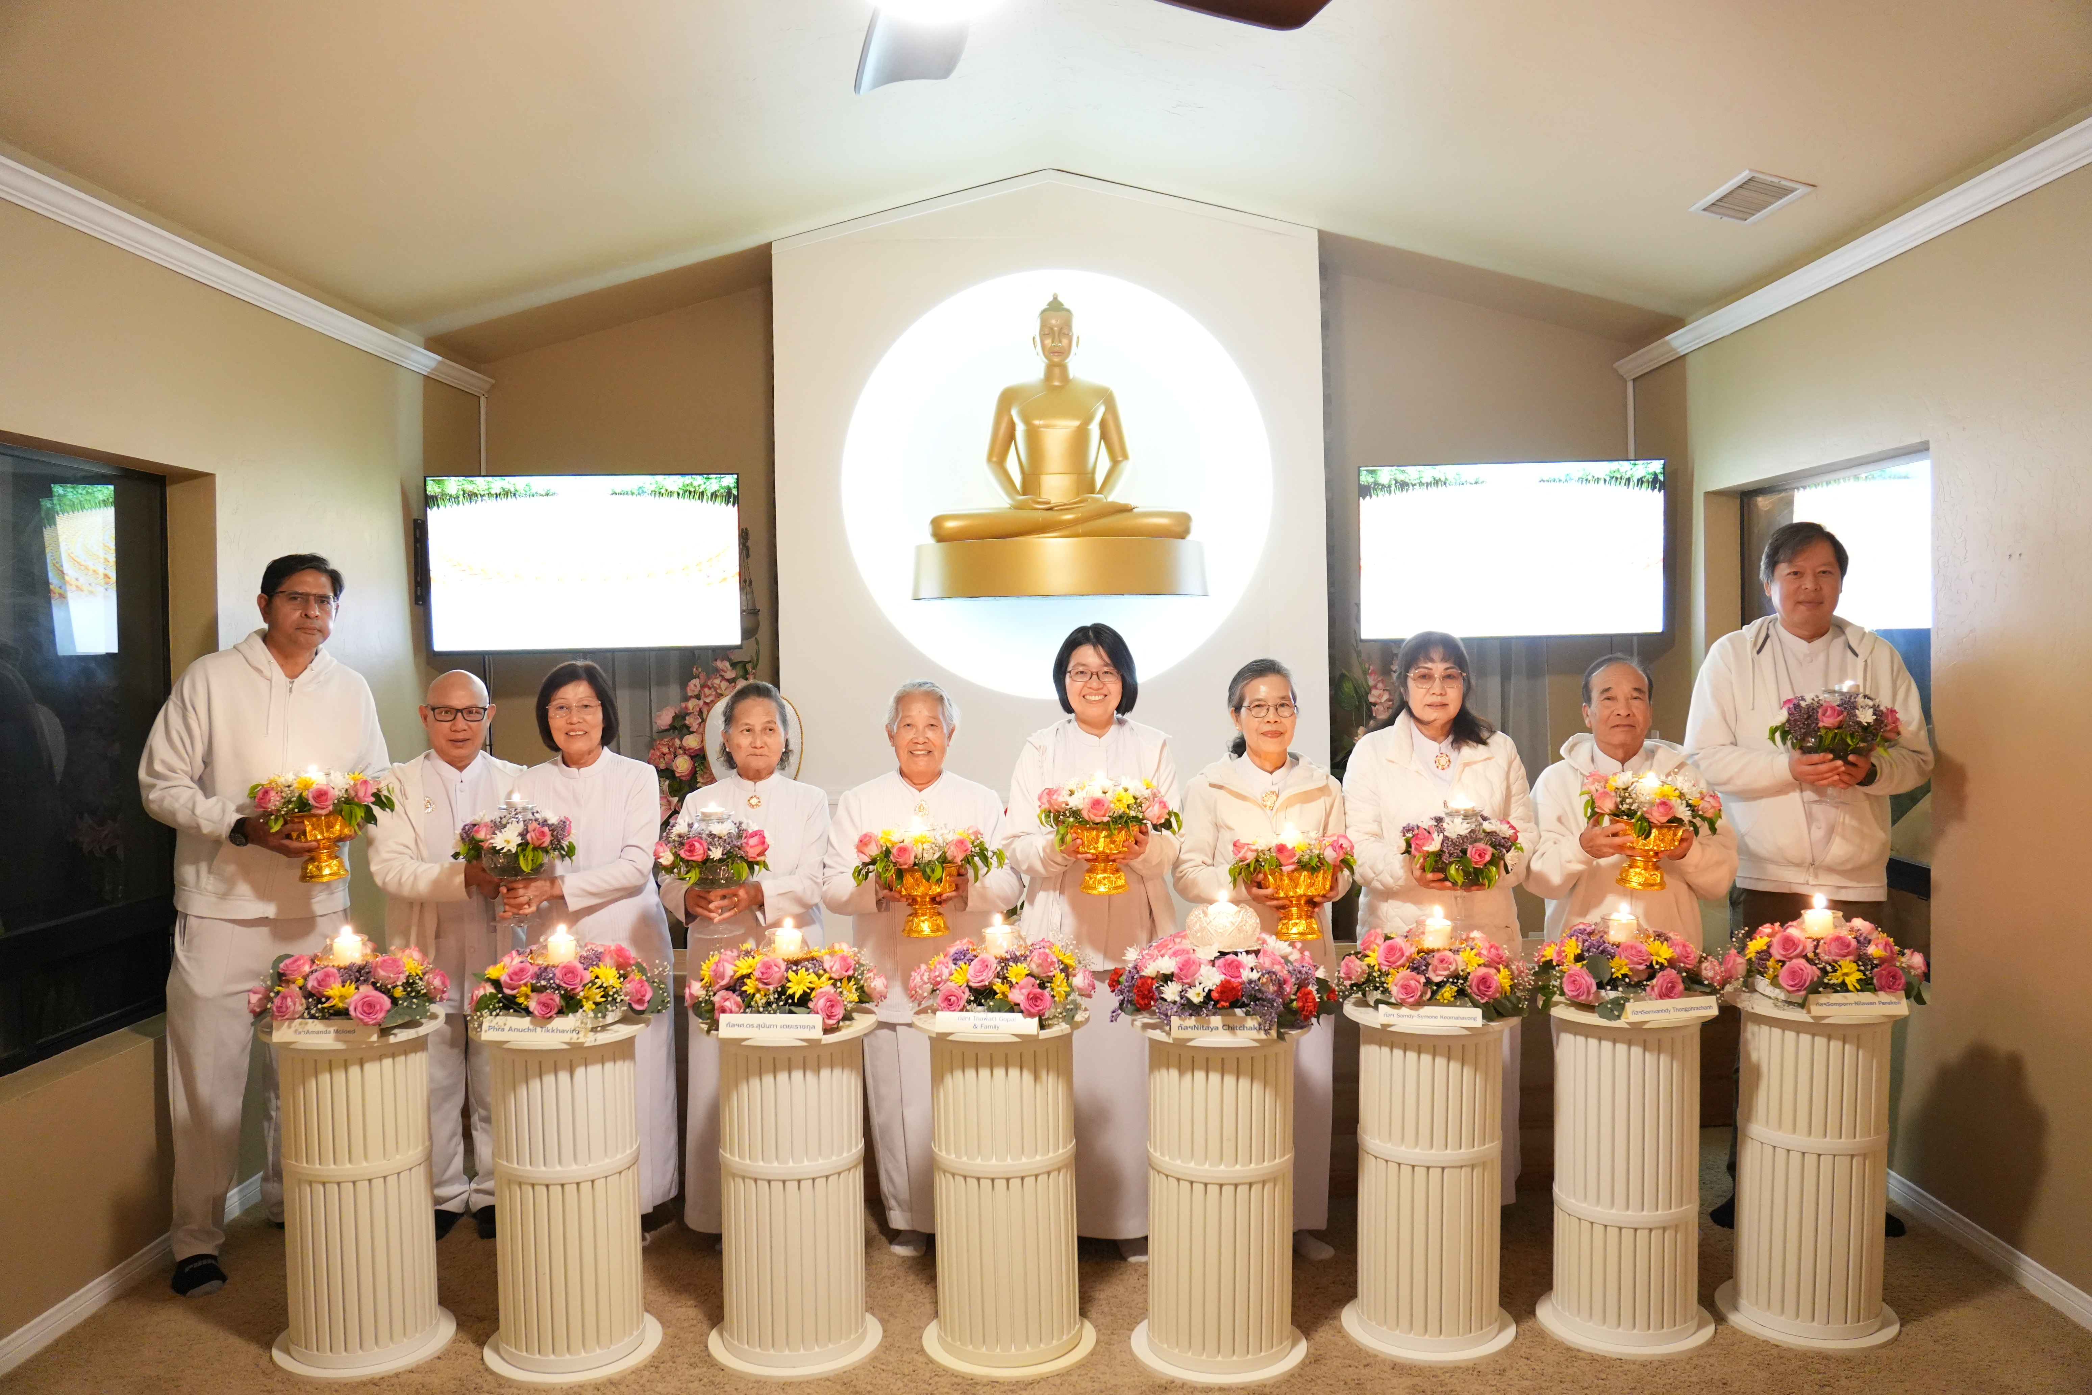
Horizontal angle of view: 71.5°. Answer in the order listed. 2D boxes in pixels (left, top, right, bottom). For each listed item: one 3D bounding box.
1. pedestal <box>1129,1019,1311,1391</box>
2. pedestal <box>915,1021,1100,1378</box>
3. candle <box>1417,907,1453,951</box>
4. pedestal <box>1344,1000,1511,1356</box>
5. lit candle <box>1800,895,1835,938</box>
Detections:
[{"bbox_3d":[0.379,1.058,3.195,0.382,0.726,0.382,-1,3,2],"label":"pedestal"},{"bbox_3d":[-0.087,1.062,3.231,0.382,0.726,0.382,-1,3,2],"label":"pedestal"},{"bbox_3d":[0.884,0.516,3.264,0.060,0.095,0.060,-1,3,2],"label":"candle"},{"bbox_3d":[0.827,1.008,3.135,0.371,0.692,0.371,-1,2,0],"label":"pedestal"},{"bbox_3d":[1.669,0.474,3.140,0.052,0.090,0.052,-1,2,0],"label":"lit candle"}]

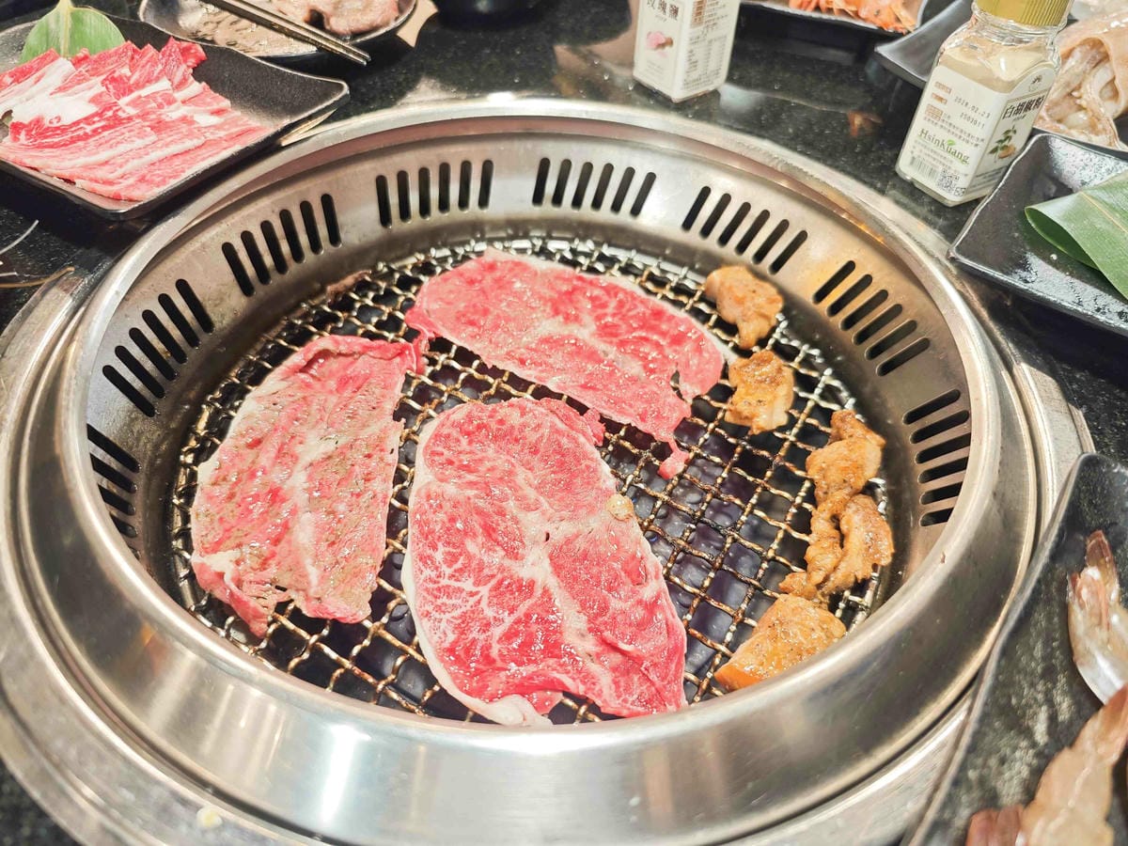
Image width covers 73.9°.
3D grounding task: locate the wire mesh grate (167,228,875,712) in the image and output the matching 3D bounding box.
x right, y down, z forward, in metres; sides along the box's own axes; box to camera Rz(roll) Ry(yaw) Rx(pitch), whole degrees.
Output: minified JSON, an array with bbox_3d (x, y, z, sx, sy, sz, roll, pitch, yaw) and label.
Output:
[{"bbox_3d":[-0.011,0.006,0.342,0.310,0.013,0.310,2,48,-2],"label":"wire mesh grate"}]

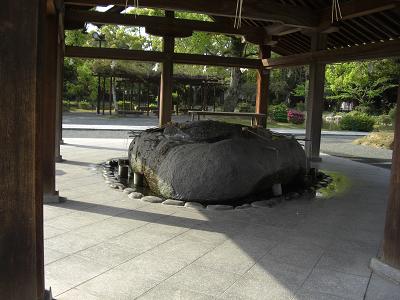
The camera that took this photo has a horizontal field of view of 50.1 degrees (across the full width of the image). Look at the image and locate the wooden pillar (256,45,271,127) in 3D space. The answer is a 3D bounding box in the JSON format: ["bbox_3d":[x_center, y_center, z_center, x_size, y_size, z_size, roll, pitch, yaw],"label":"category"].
[{"bbox_3d":[2.178,-1.868,14.938,0.320,3.650,0.320,1,7,-17],"label":"wooden pillar"}]

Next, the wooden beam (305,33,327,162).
[{"bbox_3d":[3.230,-1.428,11.776,0.290,3.570,0.290,1,7,-17],"label":"wooden beam"}]

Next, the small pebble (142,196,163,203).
[{"bbox_3d":[-0.701,0.736,6.306,0.310,0.085,0.200,5,7,22],"label":"small pebble"}]

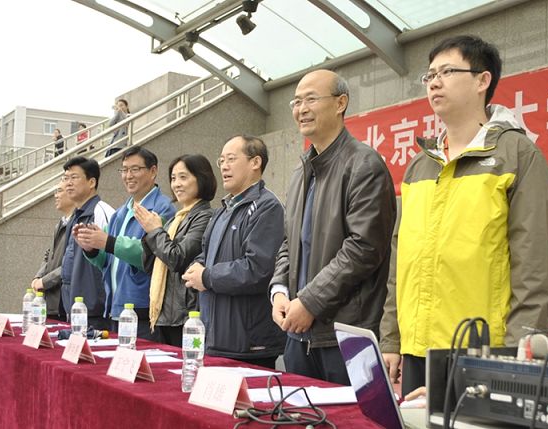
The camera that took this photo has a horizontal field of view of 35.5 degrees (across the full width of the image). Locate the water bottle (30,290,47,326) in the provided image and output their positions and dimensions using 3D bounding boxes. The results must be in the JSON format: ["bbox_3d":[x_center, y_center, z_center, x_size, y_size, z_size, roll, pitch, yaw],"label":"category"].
[{"bbox_3d":[-1.062,0.462,3.870,0.064,0.225,0.064,3,-4,-32],"label":"water bottle"}]

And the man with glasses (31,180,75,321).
[{"bbox_3d":[-1.335,0.596,5.374,0.380,1.650,0.500,3,-4,-33],"label":"man with glasses"}]

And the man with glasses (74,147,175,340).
[{"bbox_3d":[-0.745,0.500,4.220,0.460,1.680,0.520,4,-4,-32],"label":"man with glasses"}]

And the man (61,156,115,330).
[{"bbox_3d":[-1.130,0.520,5.030,0.340,1.710,0.520,3,-4,-31],"label":"man"}]

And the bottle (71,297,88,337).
[{"bbox_3d":[-0.733,0.423,3.200,0.064,0.222,0.064,3,-4,-31],"label":"bottle"}]

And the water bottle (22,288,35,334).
[{"bbox_3d":[-1.198,0.478,4.199,0.064,0.225,0.064,3,-4,-32],"label":"water bottle"}]

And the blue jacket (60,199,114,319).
[{"bbox_3d":[-1.105,0.243,5.060,0.340,0.710,0.520,3,-4,-31],"label":"blue jacket"}]

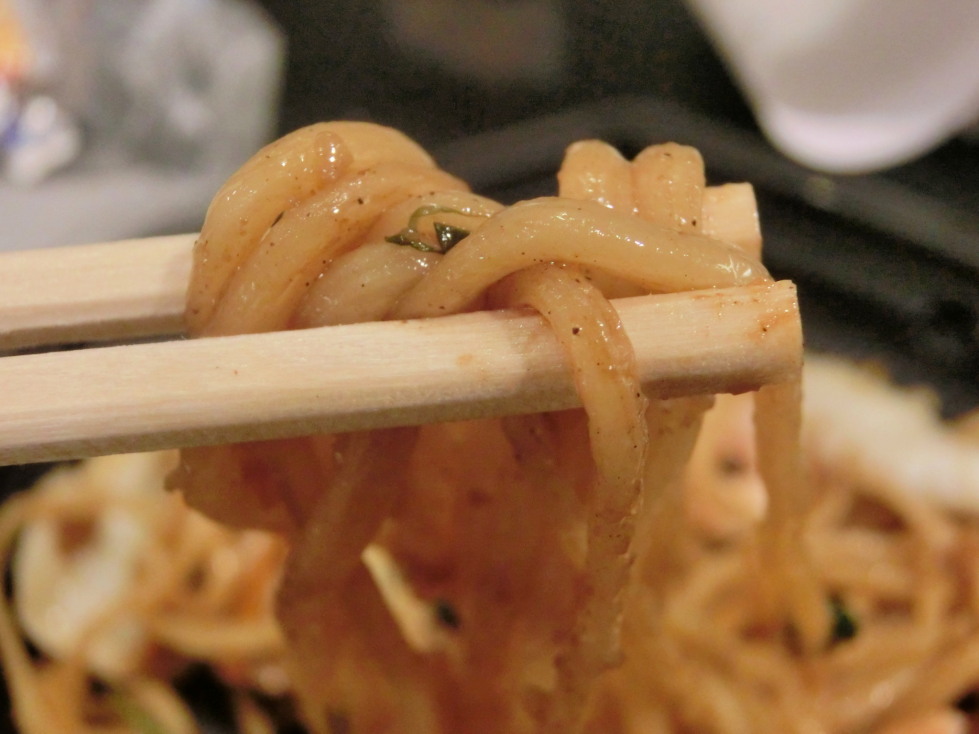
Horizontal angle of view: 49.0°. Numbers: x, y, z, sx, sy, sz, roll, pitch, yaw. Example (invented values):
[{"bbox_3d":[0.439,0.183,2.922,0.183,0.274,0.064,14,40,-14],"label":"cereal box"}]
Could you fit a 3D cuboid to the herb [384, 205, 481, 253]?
[{"bbox_3d":[-0.004,-0.009,0.068,0.006,0.002,0.003,0,26,0],"label":"herb"}]

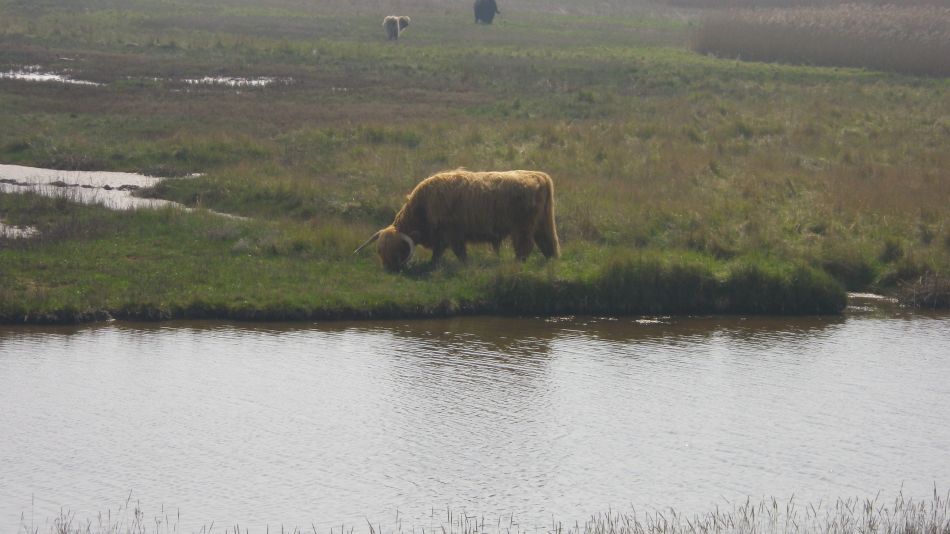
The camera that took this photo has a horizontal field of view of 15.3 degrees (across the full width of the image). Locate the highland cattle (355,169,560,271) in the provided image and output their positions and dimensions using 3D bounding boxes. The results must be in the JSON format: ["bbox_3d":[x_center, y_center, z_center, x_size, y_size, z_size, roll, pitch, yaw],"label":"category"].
[{"bbox_3d":[-0.218,-0.599,44.000,2.450,1.240,0.850,-1,5,-13],"label":"highland cattle"}]

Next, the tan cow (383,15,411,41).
[{"bbox_3d":[-3.651,-11.070,164.000,0.950,1.210,2.100,1,5,15],"label":"tan cow"}]

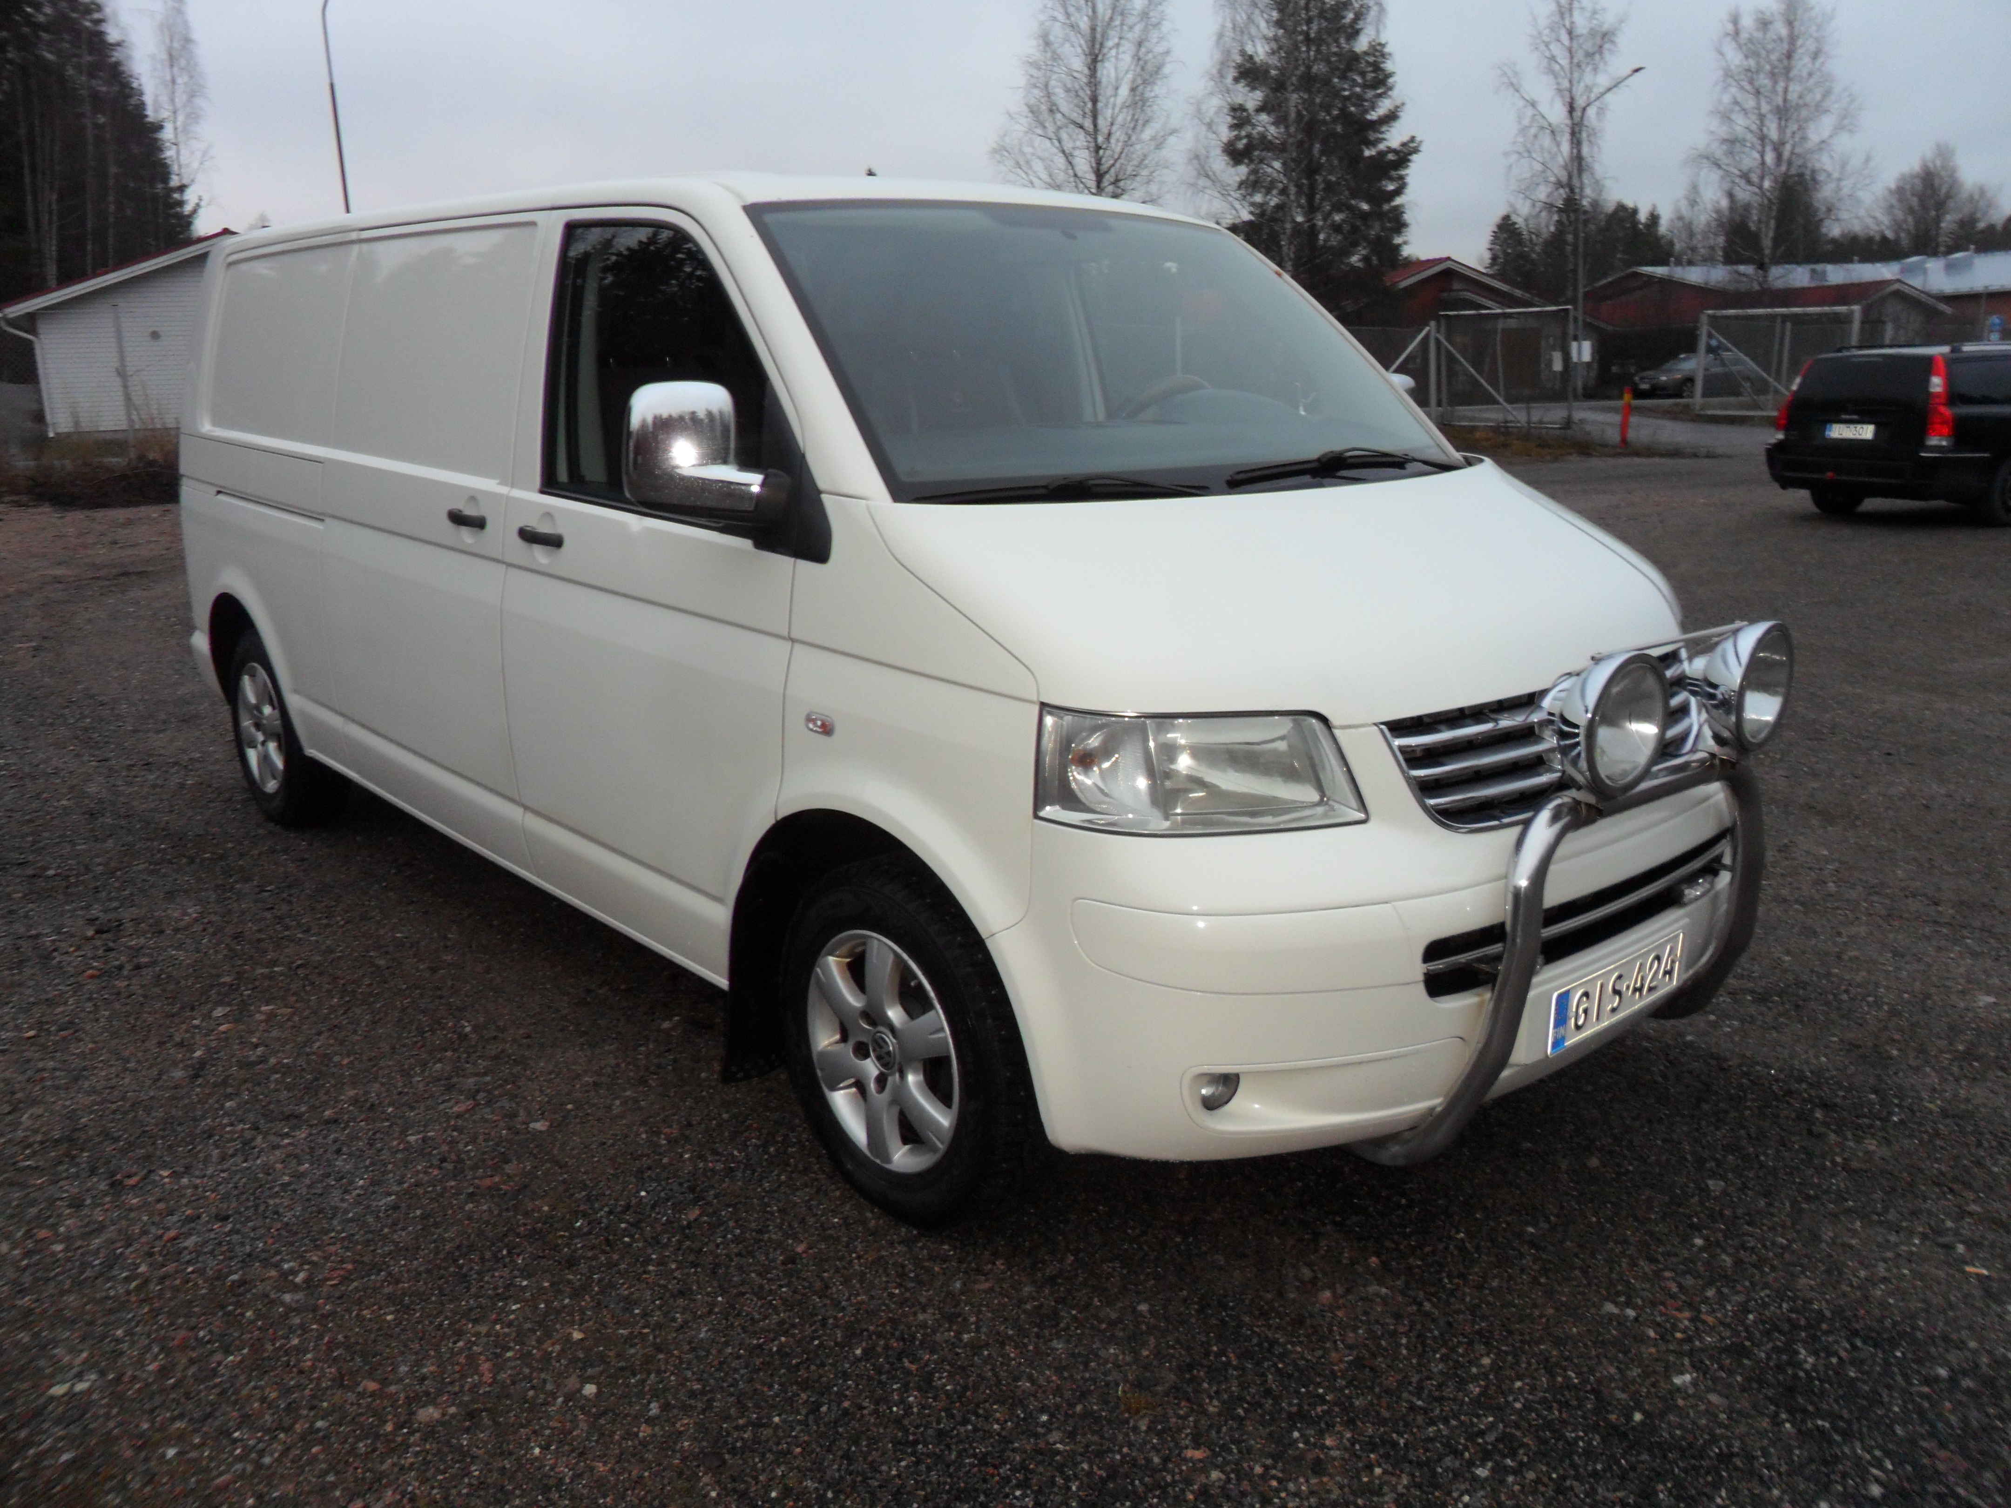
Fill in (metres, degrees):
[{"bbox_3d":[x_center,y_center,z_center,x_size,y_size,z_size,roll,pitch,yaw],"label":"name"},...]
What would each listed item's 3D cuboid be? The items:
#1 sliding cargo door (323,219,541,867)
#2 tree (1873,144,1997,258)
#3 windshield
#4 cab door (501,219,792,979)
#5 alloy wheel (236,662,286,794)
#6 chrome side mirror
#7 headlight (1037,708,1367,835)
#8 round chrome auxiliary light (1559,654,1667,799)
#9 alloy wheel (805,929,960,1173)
[{"bbox_3d":[-1.466,-0.558,4.012,0.190,1.540,1.260,-13,19,-40],"label":"sliding cargo door"},{"bbox_3d":[50.538,-26.441,84.201,6.346,12.212,6.346,8,16,29],"label":"tree"},{"bbox_3d":[0.282,-0.852,3.255,1.700,0.140,0.920,-13,59,-40],"label":"windshield"},{"bbox_3d":[-0.705,-0.323,3.195,0.200,1.530,1.170,-13,19,-40],"label":"cab door"},{"bbox_3d":[-2.434,-0.097,5.309,0.165,0.440,0.440,-13,19,-40],"label":"alloy wheel"},{"bbox_3d":[-0.506,-0.515,2.688,0.265,0.240,0.150,-13,19,-40],"label":"chrome side mirror"},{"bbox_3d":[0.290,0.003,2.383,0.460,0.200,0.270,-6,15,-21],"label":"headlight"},{"bbox_3d":[0.901,-0.052,2.401,0.226,0.228,0.130,-11,20,-38],"label":"round chrome auxiliary light"},{"bbox_3d":[-0.166,0.518,2.852,0.165,0.440,0.440,-13,19,-40],"label":"alloy wheel"}]

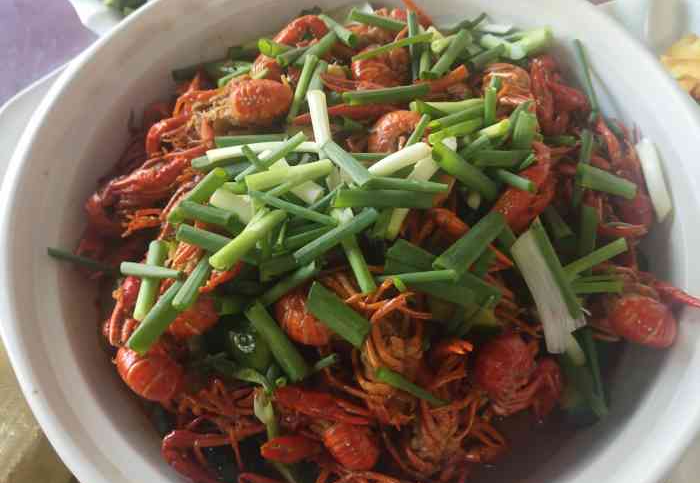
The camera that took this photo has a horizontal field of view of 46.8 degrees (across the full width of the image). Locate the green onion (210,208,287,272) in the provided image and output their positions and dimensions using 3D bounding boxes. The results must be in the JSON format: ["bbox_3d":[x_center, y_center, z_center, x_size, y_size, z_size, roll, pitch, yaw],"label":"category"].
[{"bbox_3d":[-0.045,-0.001,0.360,0.039,0.007,0.008,-36,65,-6],"label":"green onion"}]

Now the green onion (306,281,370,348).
[{"bbox_3d":[-0.005,0.032,0.350,0.031,0.005,0.010,36,67,15],"label":"green onion"}]

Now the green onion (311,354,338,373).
[{"bbox_3d":[-0.012,0.059,0.391,0.015,0.004,0.004,-30,65,-15],"label":"green onion"}]

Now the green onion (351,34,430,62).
[{"bbox_3d":[0.025,-0.110,0.457,0.048,0.004,0.004,-19,63,-9],"label":"green onion"}]

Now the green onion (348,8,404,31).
[{"bbox_3d":[0.015,-0.124,0.452,0.032,0.006,0.006,20,62,21],"label":"green onion"}]

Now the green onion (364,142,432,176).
[{"bbox_3d":[0.023,-0.038,0.383,0.033,0.006,0.006,-23,66,-11],"label":"green onion"}]

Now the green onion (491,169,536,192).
[{"bbox_3d":[0.075,-0.030,0.377,0.024,0.004,0.004,26,63,8],"label":"green onion"}]

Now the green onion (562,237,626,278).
[{"bbox_3d":[0.112,0.007,0.370,0.041,0.004,0.005,-24,62,-26],"label":"green onion"}]

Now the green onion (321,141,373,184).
[{"bbox_3d":[-0.002,-0.038,0.380,0.006,0.006,0.029,-38,63,-19],"label":"green onion"}]

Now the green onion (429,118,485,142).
[{"bbox_3d":[0.052,-0.054,0.391,0.030,0.004,0.005,-19,61,-20],"label":"green onion"}]

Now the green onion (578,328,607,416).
[{"bbox_3d":[0.107,0.057,0.355,0.006,0.004,0.040,-16,95,-8],"label":"green onion"}]

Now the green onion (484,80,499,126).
[{"bbox_3d":[0.075,-0.073,0.428,0.006,0.006,0.029,3,62,2],"label":"green onion"}]

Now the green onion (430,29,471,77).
[{"bbox_3d":[0.053,-0.099,0.428,0.007,0.006,0.038,28,60,16],"label":"green onion"}]

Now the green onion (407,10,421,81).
[{"bbox_3d":[0.037,-0.114,0.466,0.005,0.005,0.053,-1,61,0],"label":"green onion"}]

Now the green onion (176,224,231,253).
[{"bbox_3d":[-0.070,0.000,0.397,0.032,0.006,0.006,21,64,12],"label":"green onion"}]

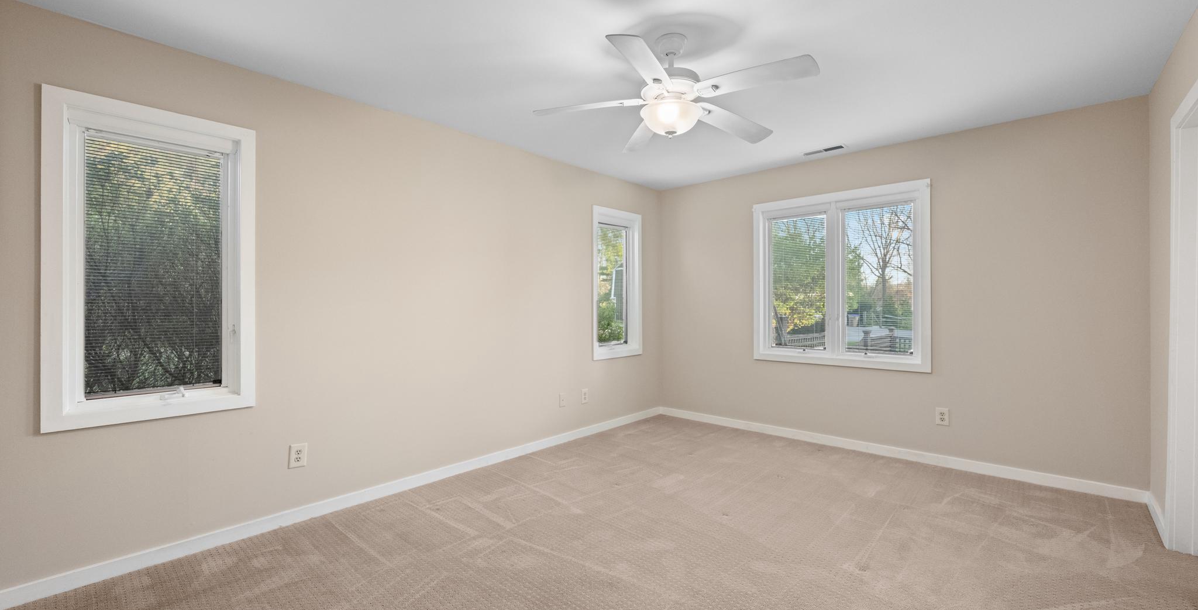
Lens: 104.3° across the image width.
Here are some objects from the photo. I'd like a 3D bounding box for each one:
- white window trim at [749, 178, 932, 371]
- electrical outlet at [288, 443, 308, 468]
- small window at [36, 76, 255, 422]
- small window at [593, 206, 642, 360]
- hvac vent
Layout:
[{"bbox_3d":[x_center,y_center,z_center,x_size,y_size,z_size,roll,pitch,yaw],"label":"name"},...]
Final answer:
[{"bbox_3d":[1.967,-0.210,3.906,1.352,1.430,0.065,0,0,43],"label":"white window trim"},{"bbox_3d":[-1.648,0.827,2.550,0.010,0.122,0.077,0,0,43],"label":"electrical outlet"},{"bbox_3d":[-2.039,-0.187,2.167,0.080,1.412,0.707,0,0,43],"label":"small window"},{"bbox_3d":[0.169,-0.203,4.562,0.080,1.426,0.724,0,0,43],"label":"small window"},{"bbox_3d":[1.787,-1.222,3.711,0.340,0.015,0.128,0,0,43],"label":"hvac vent"}]

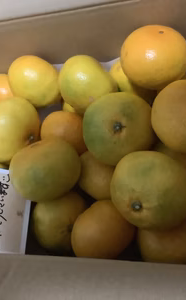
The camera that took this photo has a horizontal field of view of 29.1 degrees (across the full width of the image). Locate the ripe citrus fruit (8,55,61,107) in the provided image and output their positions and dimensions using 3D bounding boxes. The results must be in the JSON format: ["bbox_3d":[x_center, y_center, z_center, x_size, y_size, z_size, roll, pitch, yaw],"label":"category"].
[{"bbox_3d":[-0.090,-0.105,0.547,0.082,0.073,0.082,-2,70,19],"label":"ripe citrus fruit"}]

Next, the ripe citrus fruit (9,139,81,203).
[{"bbox_3d":[-0.052,0.022,0.392,0.078,0.068,0.078,-3,35,21],"label":"ripe citrus fruit"}]

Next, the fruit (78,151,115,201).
[{"bbox_3d":[0.019,0.029,0.464,0.080,0.071,0.080,-2,70,19],"label":"fruit"}]

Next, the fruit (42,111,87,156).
[{"bbox_3d":[-0.033,-0.014,0.497,0.080,0.071,0.080,-2,70,19],"label":"fruit"}]

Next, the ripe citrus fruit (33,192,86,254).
[{"bbox_3d":[-0.039,0.090,0.443,0.076,0.069,0.076,12,95,-19],"label":"ripe citrus fruit"}]

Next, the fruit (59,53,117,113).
[{"bbox_3d":[-0.008,-0.082,0.449,0.075,0.067,0.075,-2,70,19],"label":"fruit"}]

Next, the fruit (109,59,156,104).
[{"bbox_3d":[0.055,-0.099,0.495,0.080,0.071,0.080,-2,70,19],"label":"fruit"}]

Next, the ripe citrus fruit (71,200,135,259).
[{"bbox_3d":[0.012,0.096,0.424,0.074,0.069,0.074,-3,68,20],"label":"ripe citrus fruit"}]

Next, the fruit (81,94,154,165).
[{"bbox_3d":[0.029,-0.023,0.405,0.081,0.073,0.081,-3,93,4],"label":"fruit"}]

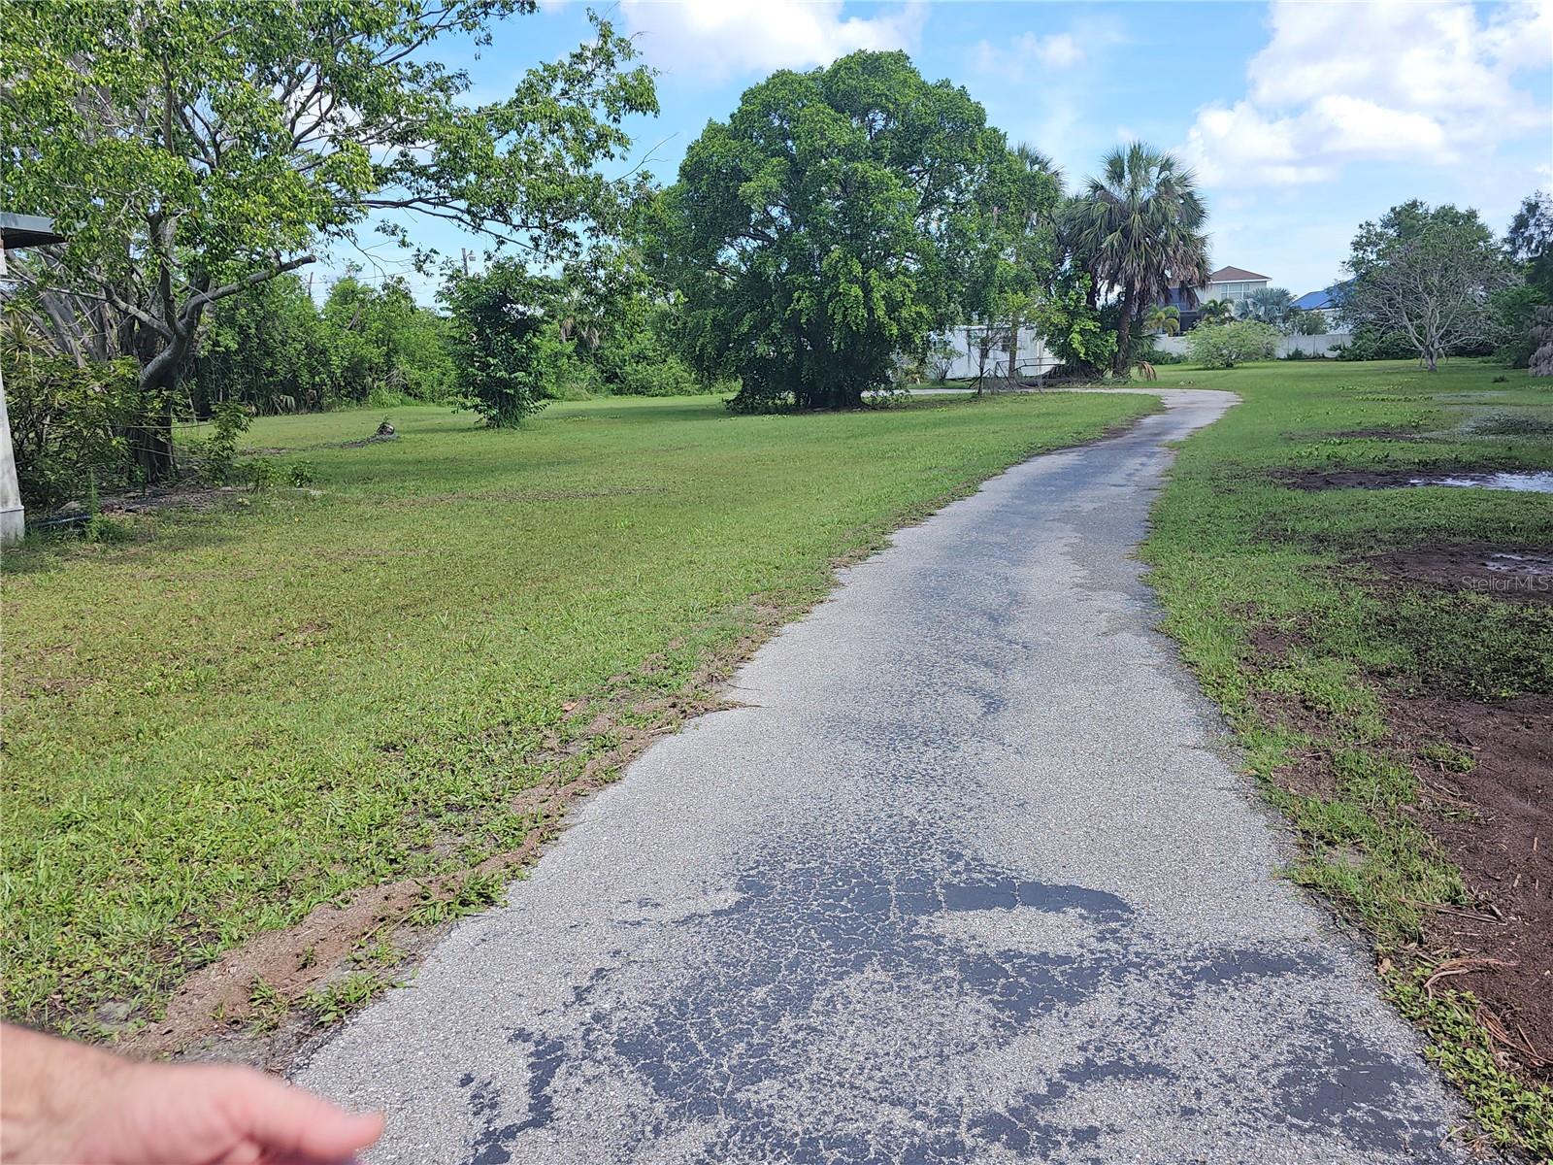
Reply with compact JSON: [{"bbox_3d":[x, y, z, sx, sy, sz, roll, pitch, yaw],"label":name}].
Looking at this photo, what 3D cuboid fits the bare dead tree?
[{"bbox_3d":[33.889,-15.165,52.799,7.317,8.490,6.951,8,15,31],"label":"bare dead tree"}]

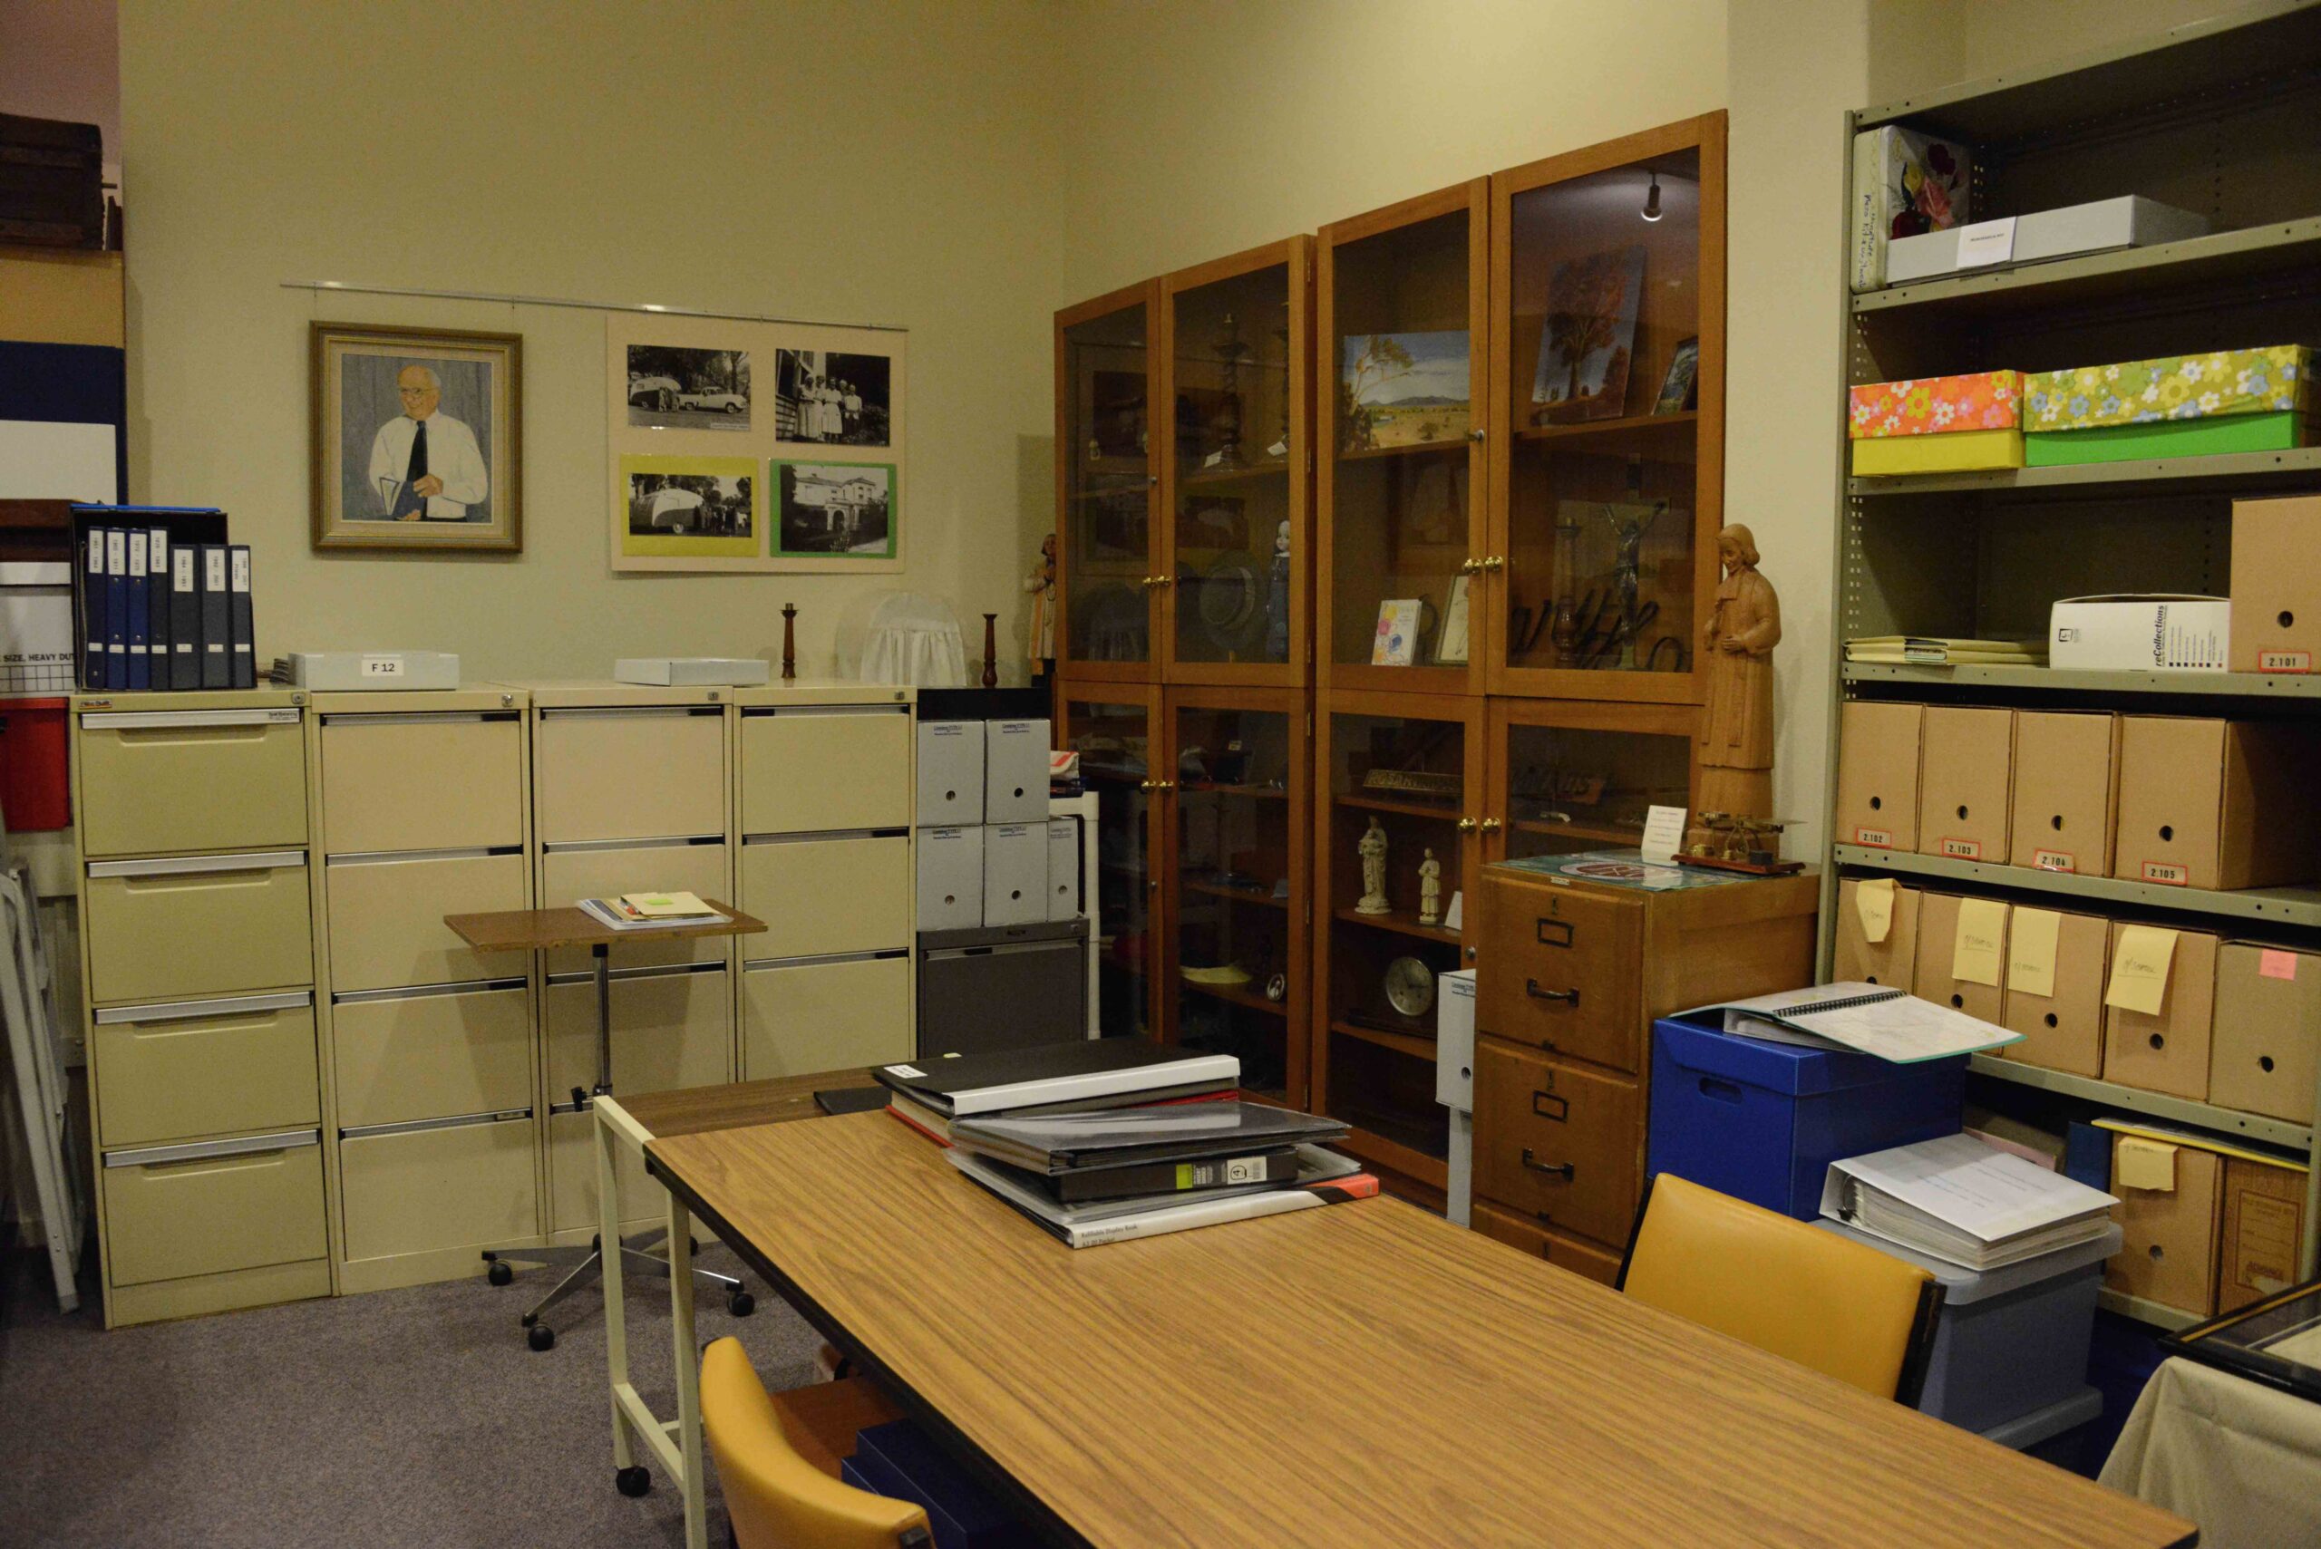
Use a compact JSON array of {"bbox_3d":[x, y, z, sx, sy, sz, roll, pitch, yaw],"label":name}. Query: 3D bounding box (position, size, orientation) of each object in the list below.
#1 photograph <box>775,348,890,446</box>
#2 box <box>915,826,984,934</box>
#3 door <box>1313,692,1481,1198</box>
[{"bbox_3d":[-0.900,-1.033,4.971,0.330,0.250,0.010,-2,6,-29],"label":"photograph"},{"bbox_3d":[-0.610,0.247,4.733,0.176,0.263,0.380,-2,6,-25],"label":"box"},{"bbox_3d":[0.596,0.398,4.594,0.025,1.215,0.650,-3,6,-33],"label":"door"}]

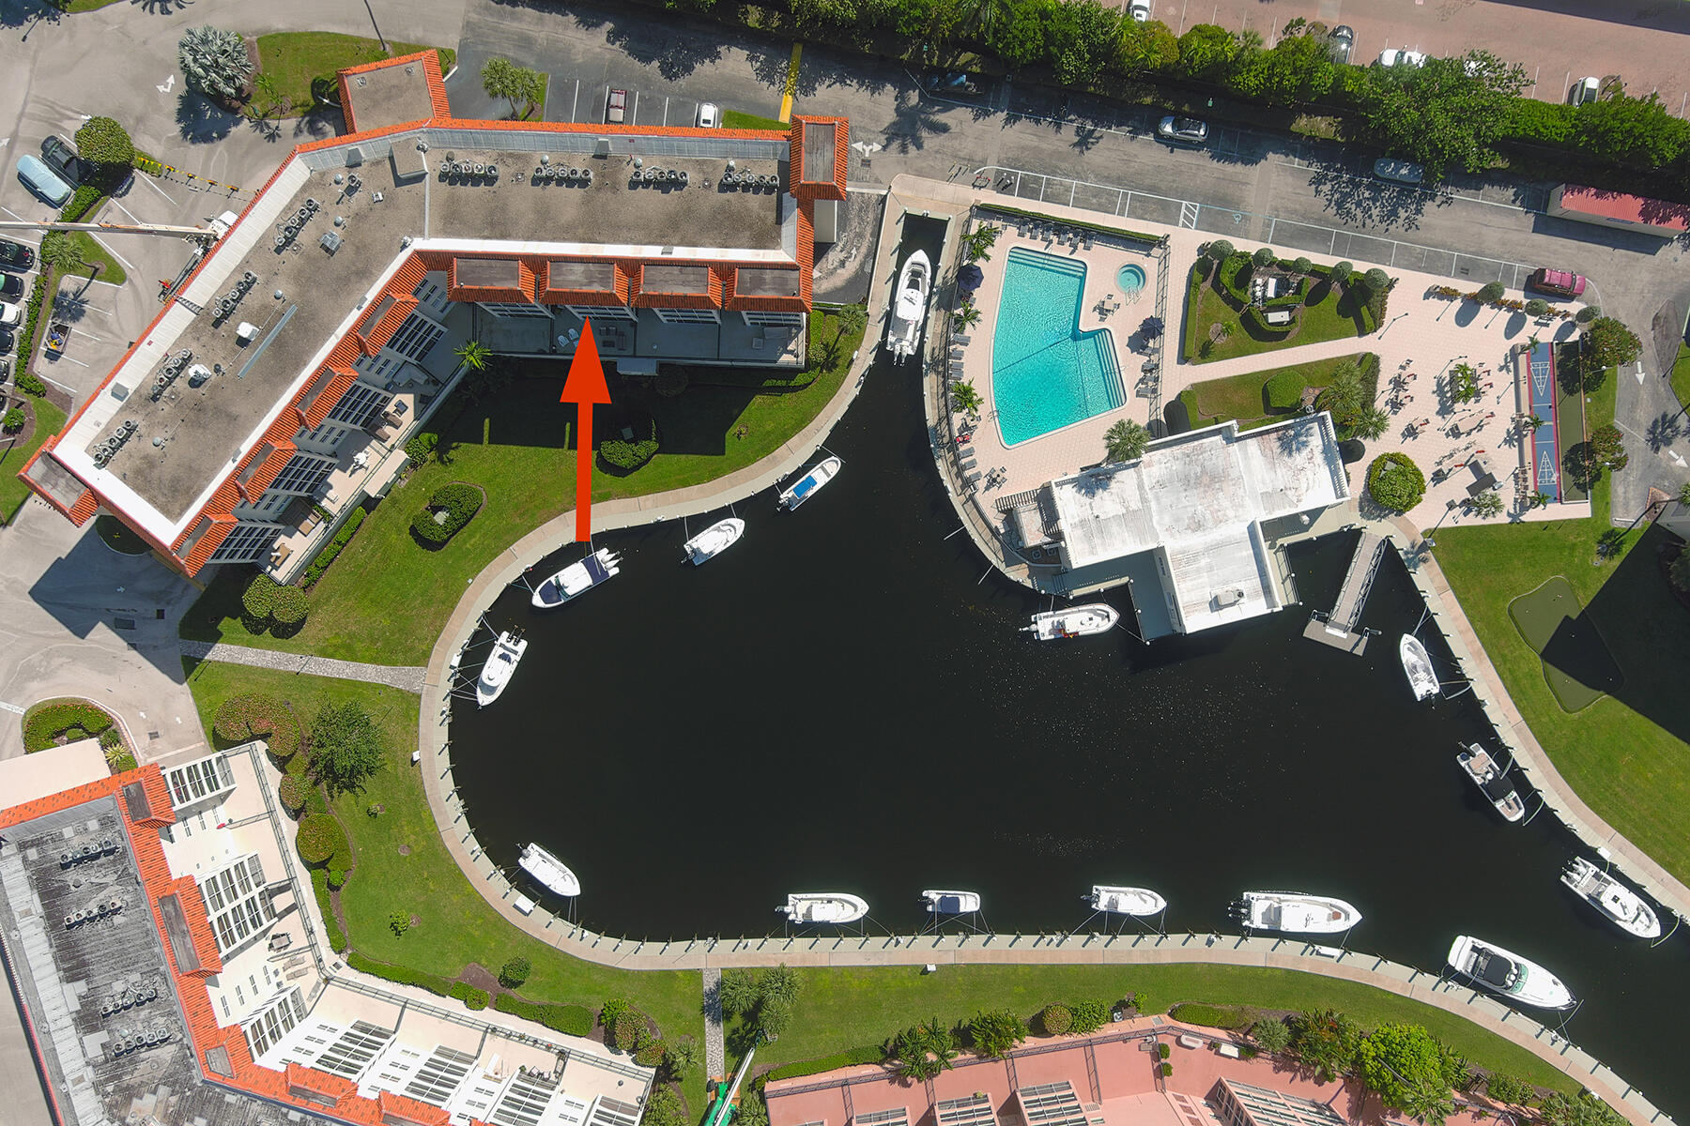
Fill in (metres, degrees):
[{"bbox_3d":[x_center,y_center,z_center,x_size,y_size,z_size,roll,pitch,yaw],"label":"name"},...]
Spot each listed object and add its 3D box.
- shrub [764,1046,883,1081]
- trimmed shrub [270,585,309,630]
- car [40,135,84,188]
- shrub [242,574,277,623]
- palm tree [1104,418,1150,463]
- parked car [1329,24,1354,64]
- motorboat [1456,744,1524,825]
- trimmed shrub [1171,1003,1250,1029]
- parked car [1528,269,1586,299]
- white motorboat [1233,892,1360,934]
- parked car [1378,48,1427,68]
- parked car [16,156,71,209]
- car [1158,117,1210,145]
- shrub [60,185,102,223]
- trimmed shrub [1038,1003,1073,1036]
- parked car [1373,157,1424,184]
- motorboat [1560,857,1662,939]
[{"bbox_3d":[-2.114,48.601,132.089,11.100,1.200,1.350,-11,90,0],"label":"shrub"},{"bbox_3d":[-53.069,3.910,130.894,3.500,2.900,3.500,0,90,0],"label":"trimmed shrub"},{"bbox_3d":[-74.276,-38.334,129.530,4.900,1.470,1.870,38,90,0],"label":"car"},{"bbox_3d":[-55.279,3.316,128.944,3.300,3.000,3.700,0,90,-1],"label":"shrub"},{"bbox_3d":[25.340,-10.925,126.515,4.200,9.500,4.100,0,90,-1],"label":"palm tree"},{"bbox_3d":[48.093,-49.815,131.943,1.870,1.550,4.700,10,90,0],"label":"parked car"},{"bbox_3d":[63.304,21.626,133.062,2.550,2.400,8.600,-38,90,0],"label":"motorboat"},{"bbox_3d":[35.537,44.021,132.268,7.700,1.200,1.750,7,90,0],"label":"trimmed shrub"},{"bbox_3d":[69.341,-27.312,132.024,4.800,1.750,1.900,11,90,0],"label":"parked car"},{"bbox_3d":[43.735,33.980,131.652,12.500,3.400,3.500,4,90,-1],"label":"white motorboat"},{"bbox_3d":[53.646,-48.211,130.753,4.800,1.650,1.870,10,90,-1],"label":"parked car"},{"bbox_3d":[-77.114,-36.878,131.283,4.850,1.720,1.900,40,90,0],"label":"parked car"},{"bbox_3d":[32.862,-42.034,131.832,4.800,1.700,1.900,9,90,0],"label":"car"},{"bbox_3d":[-73.793,-34.646,131.514,1.500,1.300,3.900,39,90,0],"label":"shrub"},{"bbox_3d":[20.050,43.648,130.011,3.000,2.400,3.000,0,90,-1],"label":"trimmed shrub"},{"bbox_3d":[53.258,-37.719,130.799,4.750,1.500,1.850,10,90,-1],"label":"parked car"},{"bbox_3d":[75.233,33.138,133.044,11.000,2.900,3.200,36,90,0],"label":"motorboat"}]

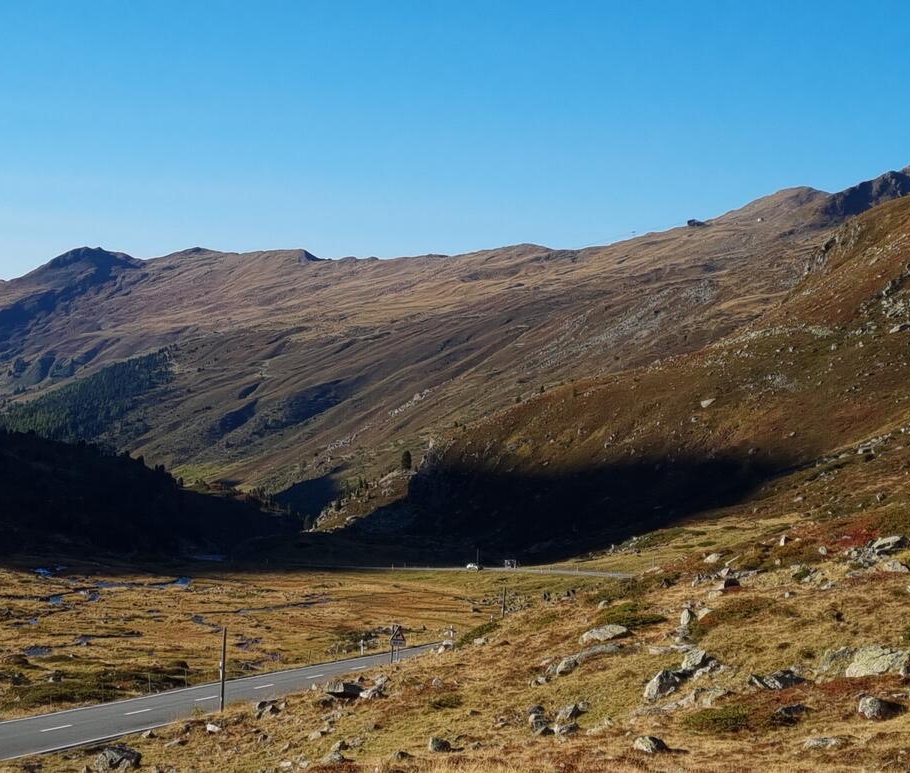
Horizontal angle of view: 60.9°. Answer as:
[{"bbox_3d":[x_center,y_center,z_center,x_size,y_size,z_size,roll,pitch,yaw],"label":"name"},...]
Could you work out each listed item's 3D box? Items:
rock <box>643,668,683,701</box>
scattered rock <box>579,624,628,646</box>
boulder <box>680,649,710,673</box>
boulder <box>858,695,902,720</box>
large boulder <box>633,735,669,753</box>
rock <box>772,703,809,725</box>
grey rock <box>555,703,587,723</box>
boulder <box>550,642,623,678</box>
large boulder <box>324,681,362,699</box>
[{"bbox_3d":[5.497,7.895,20.500,1.000,0.800,0.800,-1,-9,15],"label":"rock"},{"bbox_3d":[9.628,16.025,50.000,3.170,1.030,2.060,-2,-10,10],"label":"scattered rock"},{"bbox_3d":[12.432,14.164,40.000,1.450,1.060,1.160,-3,-10,16],"label":"boulder"},{"bbox_3d":[15.270,11.615,28.000,1.340,0.770,1.140,-5,-11,27],"label":"boulder"},{"bbox_3d":[3.588,6.570,14.200,0.650,0.370,0.500,-1,-9,14],"label":"large boulder"},{"bbox_3d":[7.154,6.994,16.500,0.750,0.420,0.550,-2,-10,23],"label":"rock"},{"bbox_3d":[4.030,11.375,27.000,1.100,0.600,0.850,0,-8,0],"label":"grey rock"},{"bbox_3d":[4.418,9.207,26.000,2.300,0.950,1.300,0,-9,10],"label":"boulder"},{"bbox_3d":[-4.323,11.747,30.000,1.450,0.660,1.050,3,-9,-7],"label":"large boulder"}]

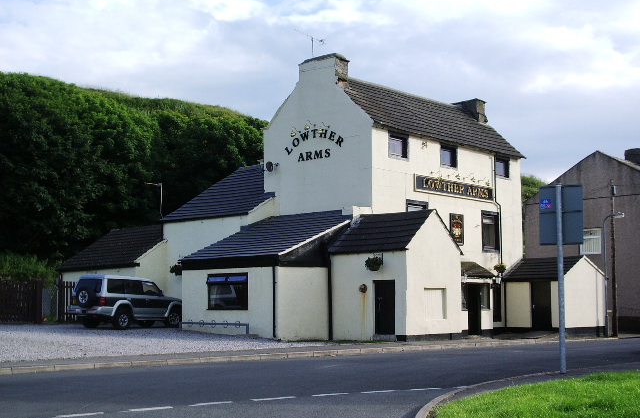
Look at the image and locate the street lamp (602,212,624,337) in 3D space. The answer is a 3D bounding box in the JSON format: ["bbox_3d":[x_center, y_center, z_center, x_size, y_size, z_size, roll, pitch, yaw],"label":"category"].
[{"bbox_3d":[13.855,3.087,43.449,1.102,5.851,0.280,-5,-8,42],"label":"street lamp"}]

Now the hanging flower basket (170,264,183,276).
[{"bbox_3d":[-6.352,2.710,41.206,0.560,0.500,0.560,0,-6,0],"label":"hanging flower basket"}]

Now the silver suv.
[{"bbox_3d":[-7.203,3.557,34.697,1.800,1.880,4.700,-4,-8,31],"label":"silver suv"}]

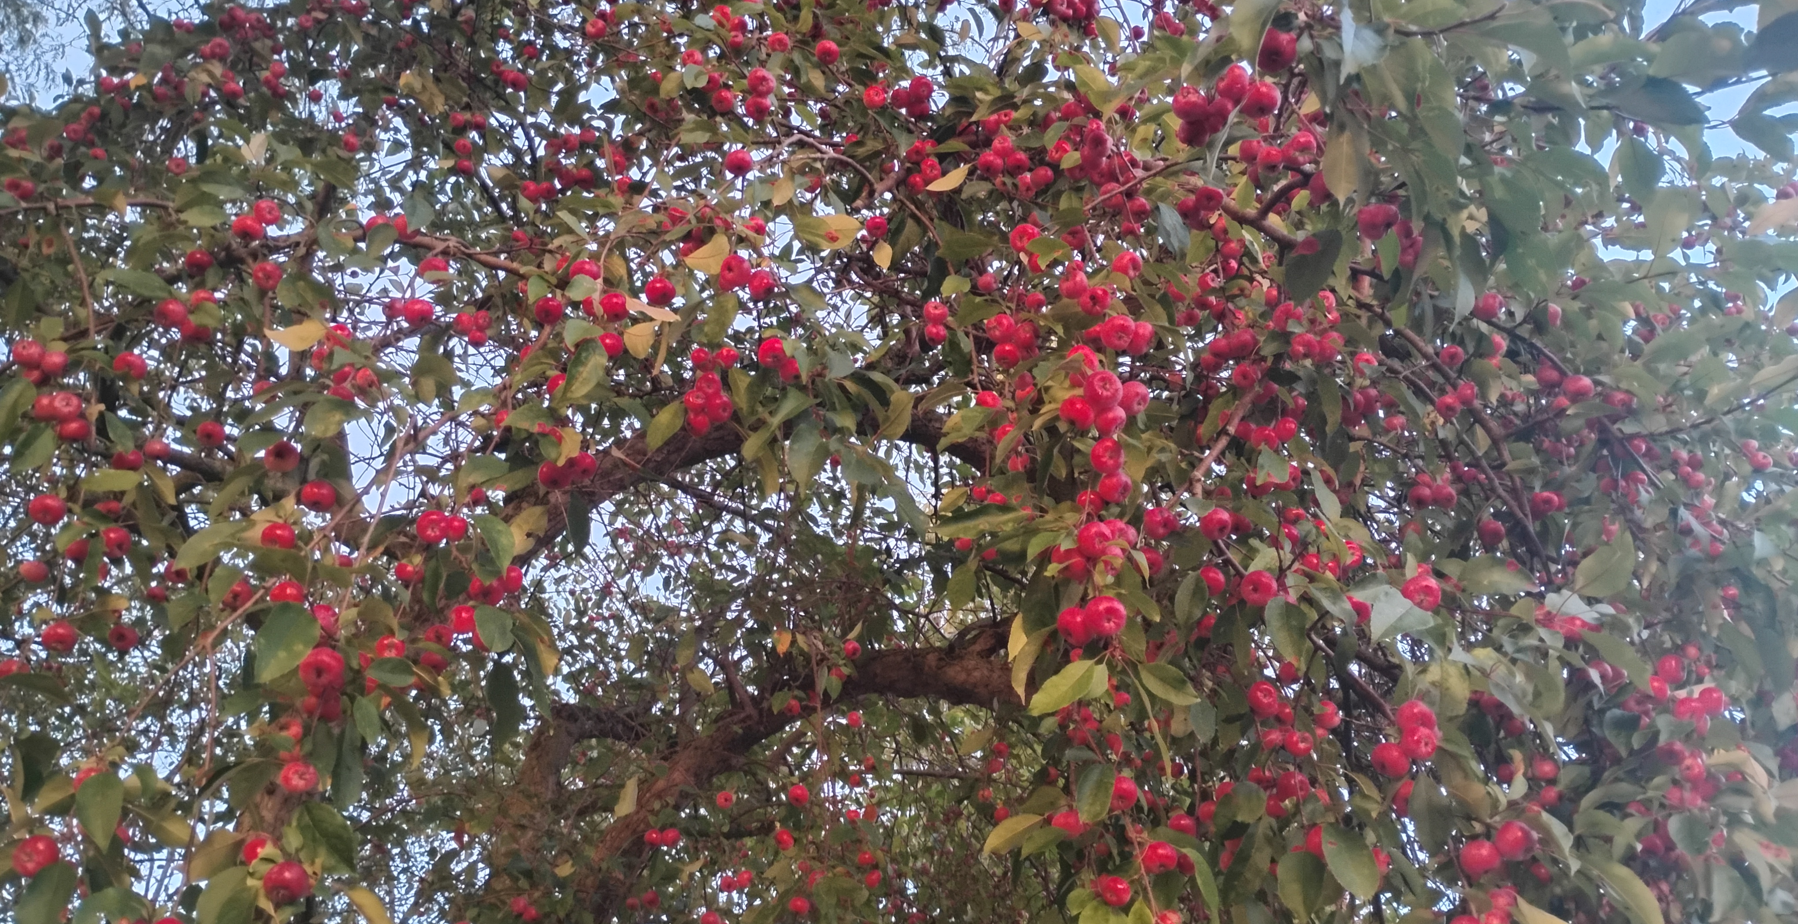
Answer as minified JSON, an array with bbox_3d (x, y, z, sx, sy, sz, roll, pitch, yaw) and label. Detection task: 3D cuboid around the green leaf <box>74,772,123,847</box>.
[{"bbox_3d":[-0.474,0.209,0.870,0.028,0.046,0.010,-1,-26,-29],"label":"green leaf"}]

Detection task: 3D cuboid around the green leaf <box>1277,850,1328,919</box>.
[{"bbox_3d":[0.318,0.334,1.150,0.037,0.056,0.013,6,6,17],"label":"green leaf"}]

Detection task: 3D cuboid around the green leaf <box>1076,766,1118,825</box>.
[{"bbox_3d":[0.163,0.274,1.200,0.032,0.052,0.014,20,6,12],"label":"green leaf"}]

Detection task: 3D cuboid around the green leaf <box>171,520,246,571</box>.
[{"bbox_3d":[-0.554,0.067,1.170,0.066,0.014,0.030,-36,-43,-23],"label":"green leaf"}]

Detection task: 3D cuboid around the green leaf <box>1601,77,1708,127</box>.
[{"bbox_3d":[0.432,-0.204,0.830,0.058,0.011,0.023,28,-52,19],"label":"green leaf"}]

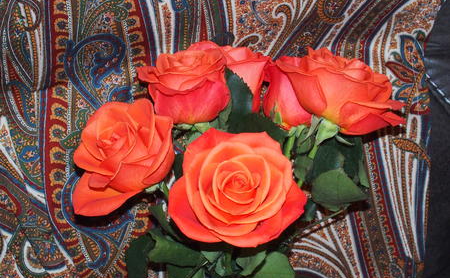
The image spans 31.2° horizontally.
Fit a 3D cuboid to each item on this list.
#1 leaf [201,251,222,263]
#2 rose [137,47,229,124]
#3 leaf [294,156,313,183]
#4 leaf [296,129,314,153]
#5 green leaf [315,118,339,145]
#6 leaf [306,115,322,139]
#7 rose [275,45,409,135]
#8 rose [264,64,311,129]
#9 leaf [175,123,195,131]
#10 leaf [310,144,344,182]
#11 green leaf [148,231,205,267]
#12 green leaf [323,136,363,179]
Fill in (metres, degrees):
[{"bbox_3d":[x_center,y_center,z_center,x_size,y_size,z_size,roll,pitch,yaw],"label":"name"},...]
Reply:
[{"bbox_3d":[-0.008,0.073,0.500,0.014,0.009,0.005,0,18,0],"label":"leaf"},{"bbox_3d":[-0.027,-0.036,0.530,0.060,0.050,0.058,-5,25,0],"label":"rose"},{"bbox_3d":[0.052,0.020,0.535,0.012,0.017,0.006,0,18,0],"label":"leaf"},{"bbox_3d":[0.063,0.003,0.635,0.014,0.006,0.020,11,70,4],"label":"leaf"},{"bbox_3d":[0.077,-0.006,0.610,0.016,0.008,0.021,30,77,1],"label":"green leaf"},{"bbox_3d":[0.068,-0.008,0.615,0.009,0.006,0.021,30,84,24],"label":"leaf"},{"bbox_3d":[0.076,-0.031,0.530,0.078,0.053,0.068,13,24,0],"label":"rose"},{"bbox_3d":[0.055,-0.037,0.655,0.052,0.060,0.052,0,12,0],"label":"rose"},{"bbox_3d":[-0.032,-0.010,0.630,0.016,0.006,0.008,0,60,0],"label":"leaf"},{"bbox_3d":[0.068,0.016,0.540,0.024,0.024,0.009,0,18,0],"label":"leaf"},{"bbox_3d":[-0.036,0.082,0.600,0.043,0.008,0.022,14,70,5],"label":"green leaf"},{"bbox_3d":[0.080,0.013,0.550,0.027,0.029,0.010,0,18,0],"label":"green leaf"}]

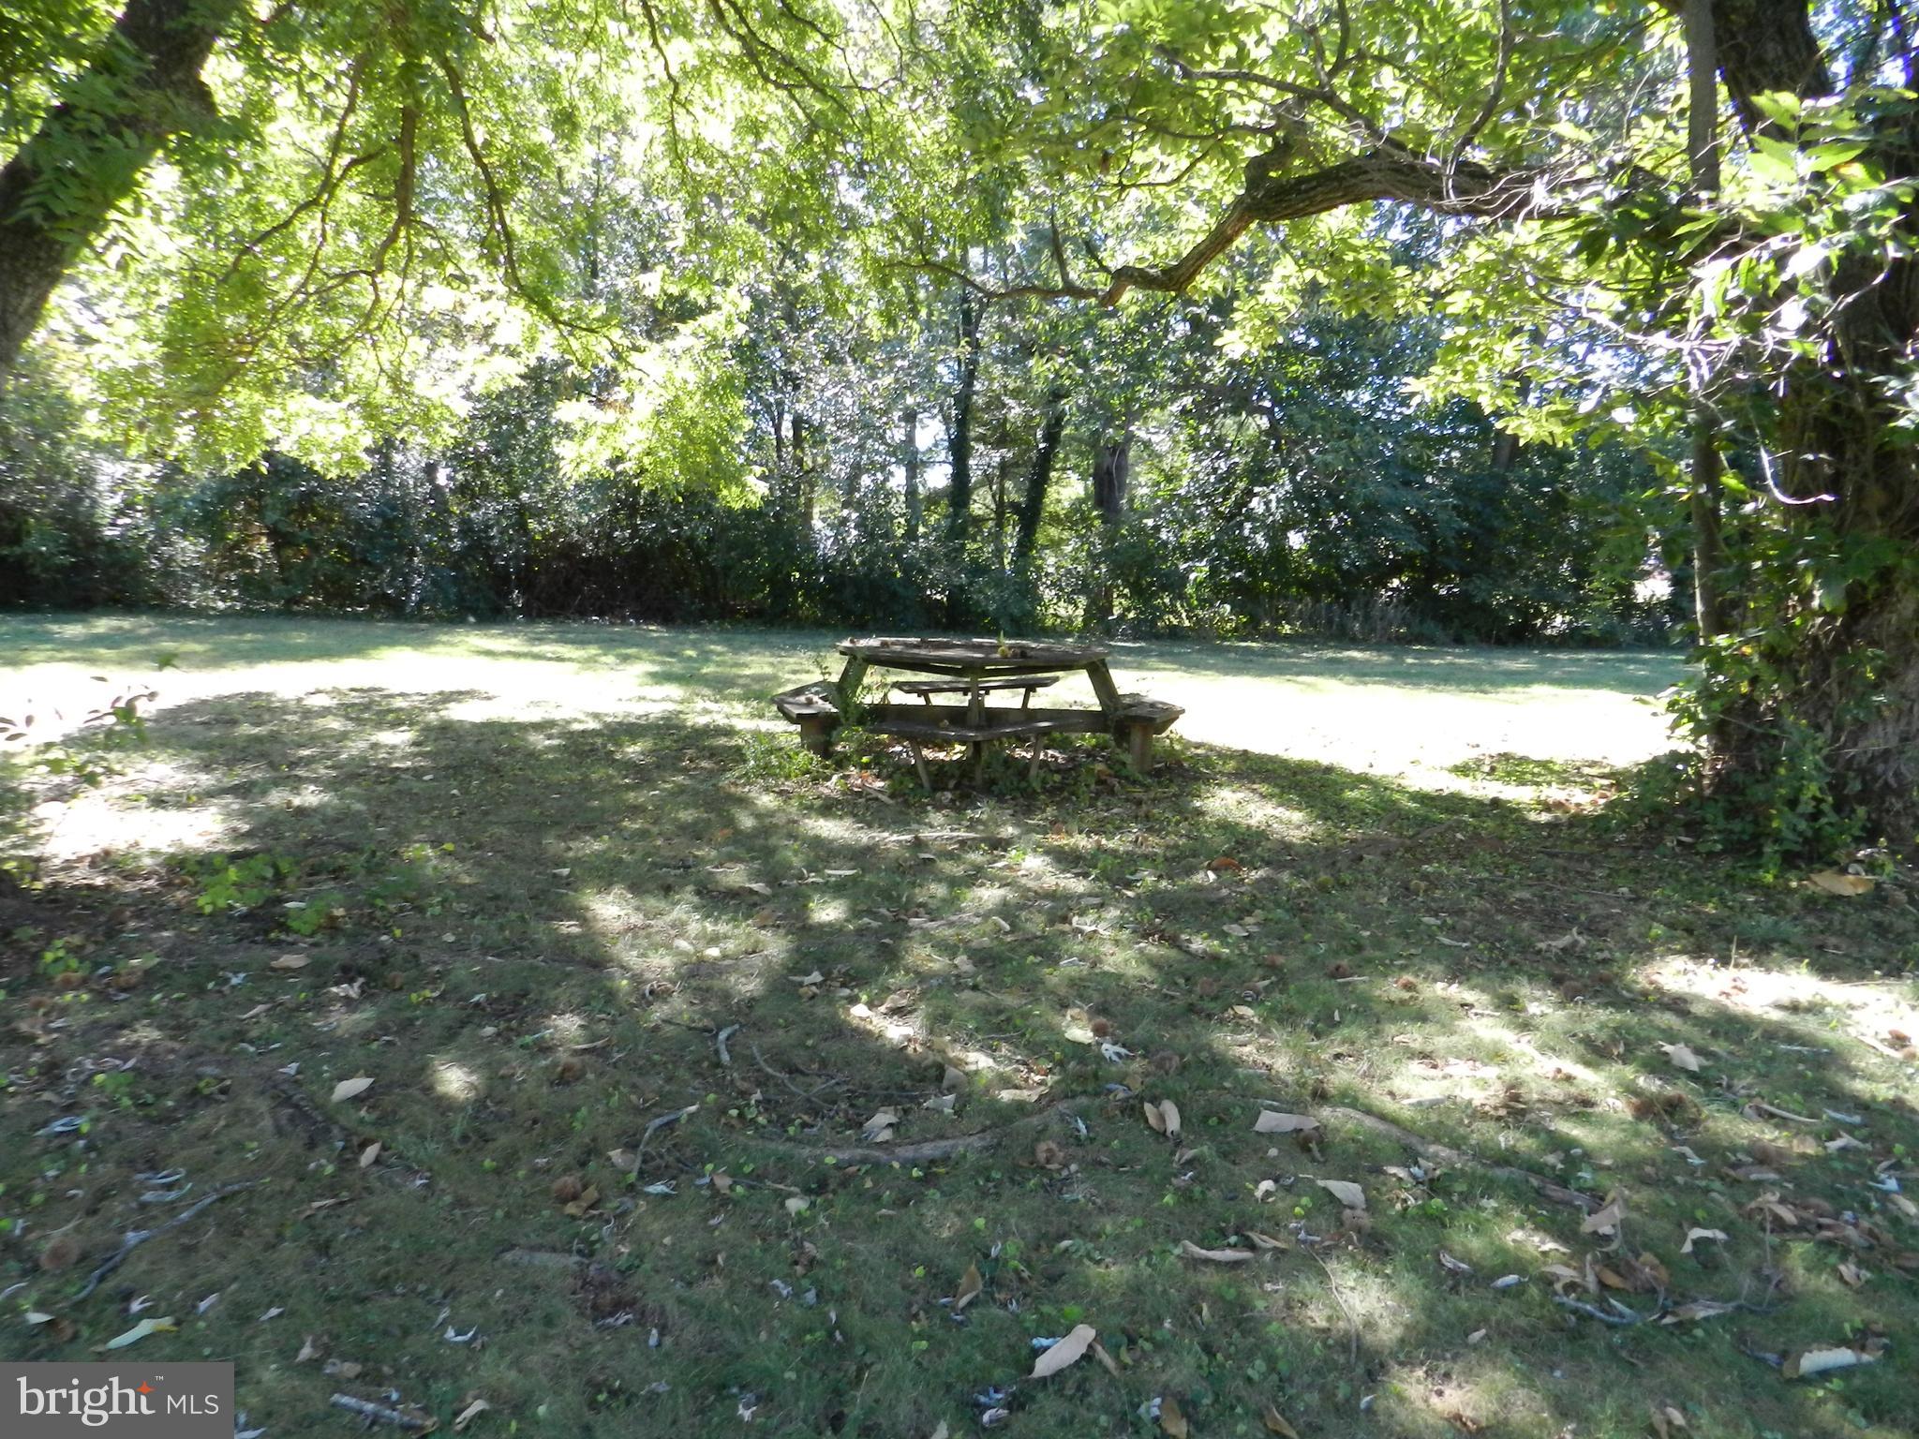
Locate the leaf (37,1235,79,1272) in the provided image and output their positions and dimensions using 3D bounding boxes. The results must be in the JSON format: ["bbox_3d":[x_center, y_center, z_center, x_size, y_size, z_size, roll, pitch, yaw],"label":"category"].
[{"bbox_3d":[-1.788,1.058,2.529,0.068,0.050,0.068,-5,10,-35],"label":"leaf"}]

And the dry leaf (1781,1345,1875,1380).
[{"bbox_3d":[1.477,1.091,2.162,0.155,0.040,0.055,-1,8,-14],"label":"dry leaf"}]

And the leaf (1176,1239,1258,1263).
[{"bbox_3d":[0.522,1.082,2.597,0.152,0.028,0.045,3,8,14],"label":"leaf"}]

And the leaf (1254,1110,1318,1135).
[{"bbox_3d":[0.778,0.958,3.035,0.150,0.030,0.070,1,8,2],"label":"leaf"}]

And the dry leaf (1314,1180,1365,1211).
[{"bbox_3d":[0.846,1.053,2.829,0.060,0.025,0.125,-7,11,-41],"label":"dry leaf"}]

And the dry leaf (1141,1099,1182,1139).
[{"bbox_3d":[0.495,0.976,3.109,0.082,0.045,0.140,0,8,-6],"label":"dry leaf"}]

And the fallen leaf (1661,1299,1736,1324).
[{"bbox_3d":[1.339,1.072,2.308,0.125,0.030,0.045,-1,8,-18],"label":"fallen leaf"}]

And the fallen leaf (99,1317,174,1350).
[{"bbox_3d":[-1.482,1.108,2.300,0.120,0.022,0.040,-8,12,-44],"label":"fallen leaf"}]

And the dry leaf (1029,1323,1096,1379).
[{"bbox_3d":[0.174,1.063,2.145,0.065,0.045,0.155,9,11,43],"label":"dry leaf"}]

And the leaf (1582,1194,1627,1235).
[{"bbox_3d":[1.384,1.062,2.739,0.135,0.045,0.060,-6,10,-38],"label":"leaf"}]

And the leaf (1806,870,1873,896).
[{"bbox_3d":[3.739,0.694,5.421,0.240,0.055,0.110,4,9,25],"label":"leaf"}]

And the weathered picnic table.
[{"bbox_3d":[0.101,-0.097,7.500,2.400,0.690,2.400,1,8,-2],"label":"weathered picnic table"}]

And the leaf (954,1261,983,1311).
[{"bbox_3d":[0.016,1.034,2.327,0.045,0.045,0.110,3,8,12],"label":"leaf"}]

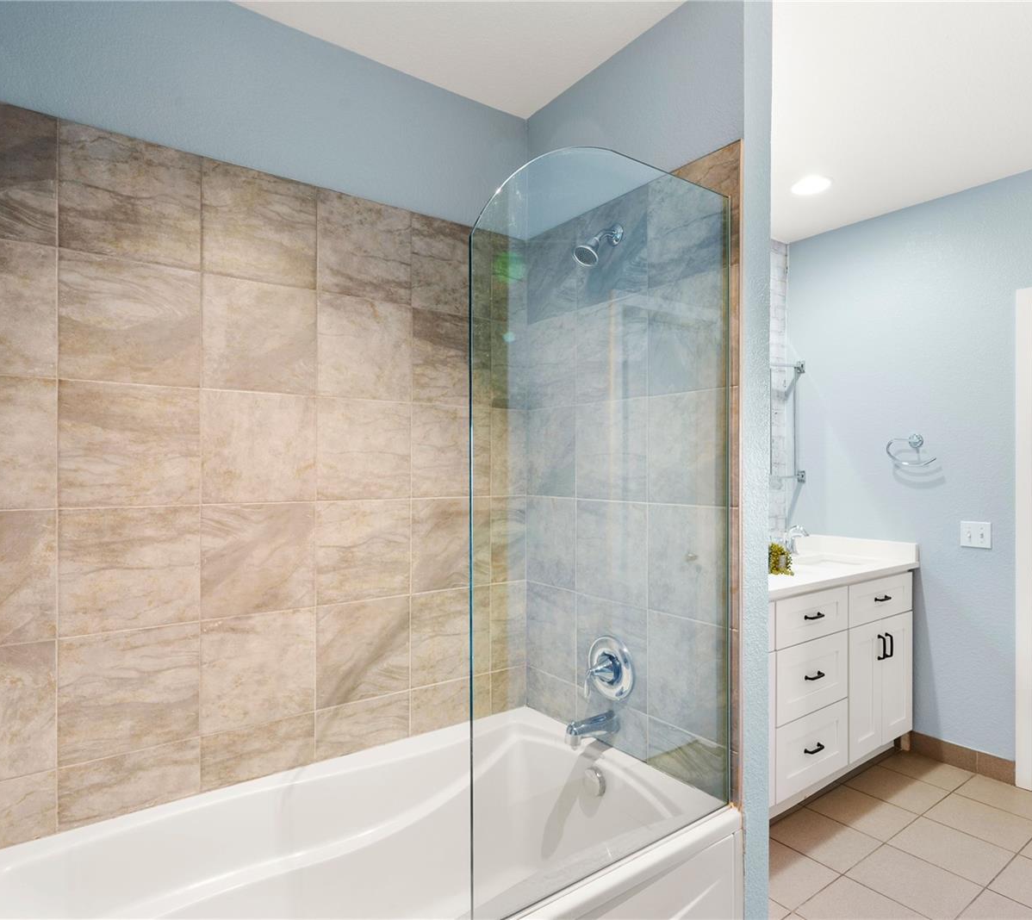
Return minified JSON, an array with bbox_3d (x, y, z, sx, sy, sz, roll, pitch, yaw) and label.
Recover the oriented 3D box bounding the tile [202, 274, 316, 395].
[{"bbox_3d":[-0.711,-0.342,1.714,0.301,0.303,0.011,0,0,-35],"label":"tile"}]

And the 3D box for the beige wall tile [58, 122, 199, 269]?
[{"bbox_3d":[-0.958,-0.648,1.540,0.302,0.302,0.010,0,-1,-36],"label":"beige wall tile"}]

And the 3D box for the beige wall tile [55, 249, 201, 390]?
[{"bbox_3d":[-0.950,-0.340,1.525,0.300,0.302,0.010,0,-1,-36],"label":"beige wall tile"}]

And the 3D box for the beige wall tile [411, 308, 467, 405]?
[{"bbox_3d":[-0.212,-0.336,2.072,0.302,0.302,0.010,0,-1,-36],"label":"beige wall tile"}]

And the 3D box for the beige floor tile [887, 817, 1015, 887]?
[{"bbox_3d":[1.559,1.400,2.197,0.302,0.011,0.302,0,0,-35],"label":"beige floor tile"}]

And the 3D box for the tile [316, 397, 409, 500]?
[{"bbox_3d":[-0.464,-0.033,1.892,0.301,0.305,0.010,0,-1,-35],"label":"tile"}]

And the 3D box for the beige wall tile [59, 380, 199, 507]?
[{"bbox_3d":[-0.960,-0.037,1.538,0.301,0.305,0.010,0,-1,-35],"label":"beige wall tile"}]

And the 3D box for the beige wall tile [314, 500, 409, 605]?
[{"bbox_3d":[-0.463,0.274,1.889,0.302,0.302,0.010,0,-1,-36],"label":"beige wall tile"}]

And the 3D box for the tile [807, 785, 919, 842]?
[{"bbox_3d":[1.389,1.406,2.455,0.302,0.010,0.302,0,-1,-35],"label":"tile"}]

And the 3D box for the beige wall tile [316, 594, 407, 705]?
[{"bbox_3d":[-0.467,0.582,1.887,0.301,0.303,0.011,0,0,-35],"label":"beige wall tile"}]

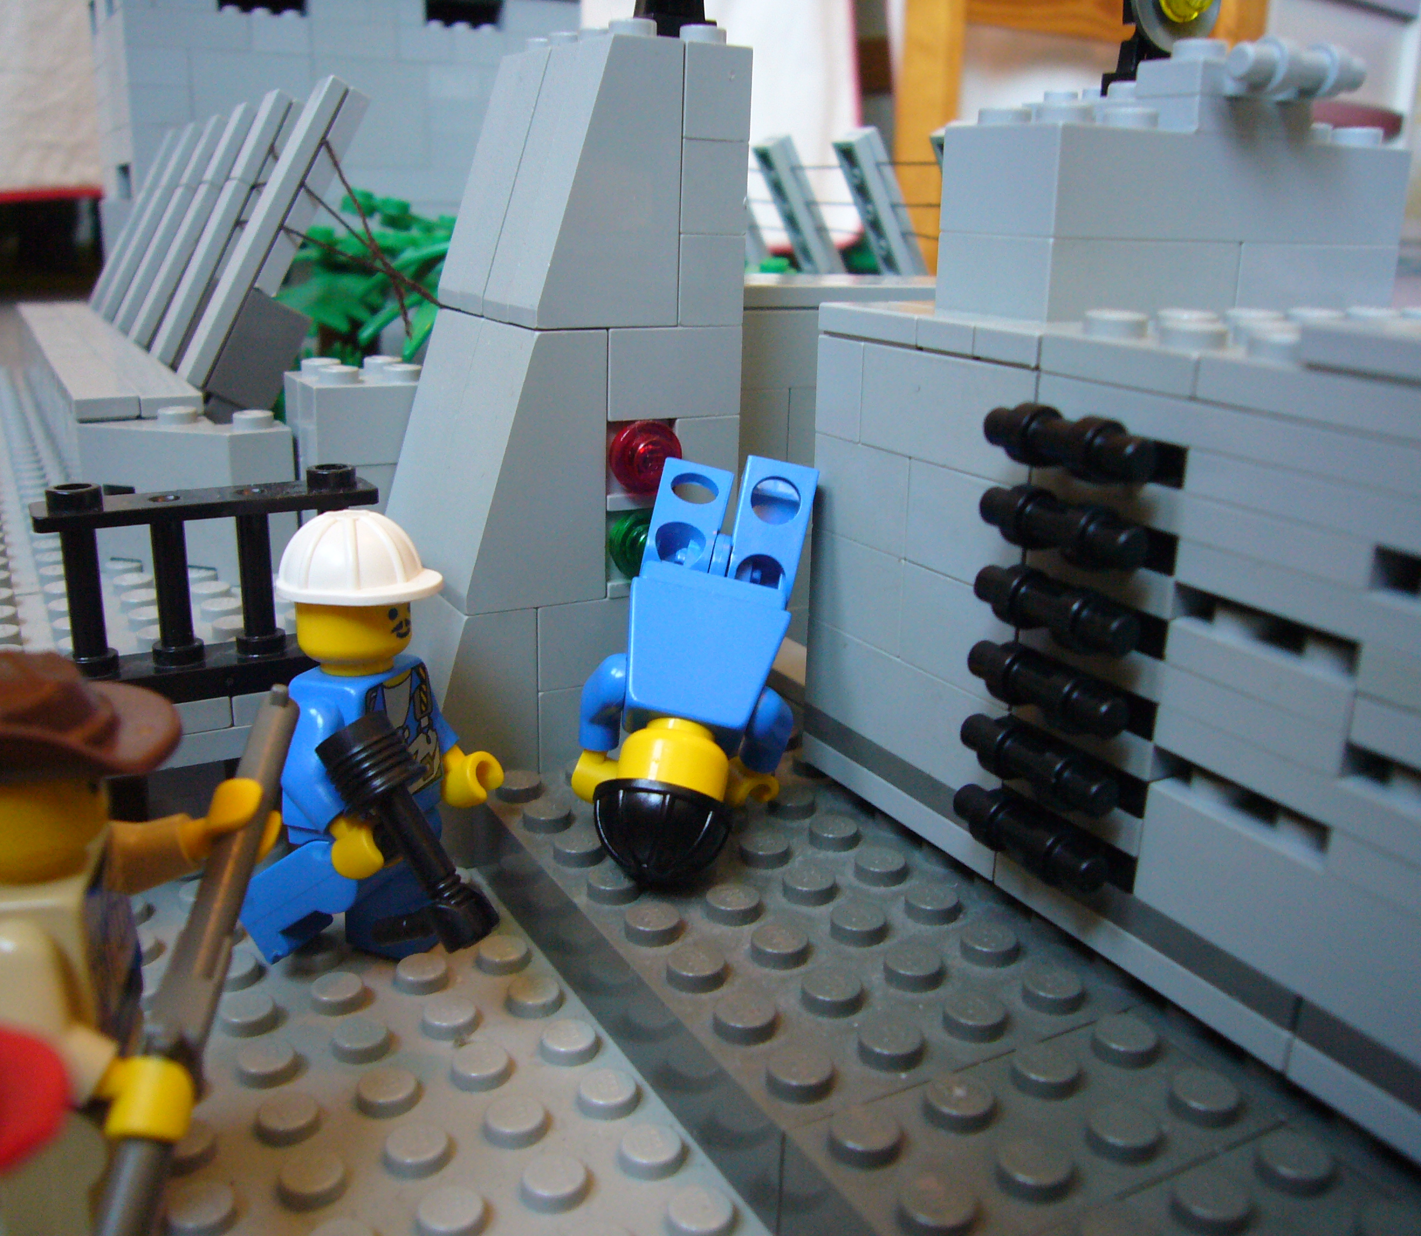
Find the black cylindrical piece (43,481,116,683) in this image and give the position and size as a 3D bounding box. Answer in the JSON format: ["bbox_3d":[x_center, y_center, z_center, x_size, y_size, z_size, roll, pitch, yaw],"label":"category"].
[{"bbox_3d":[-0.060,-0.003,0.128,0.005,0.019,0.005,-8,19,-27],"label":"black cylindrical piece"}]

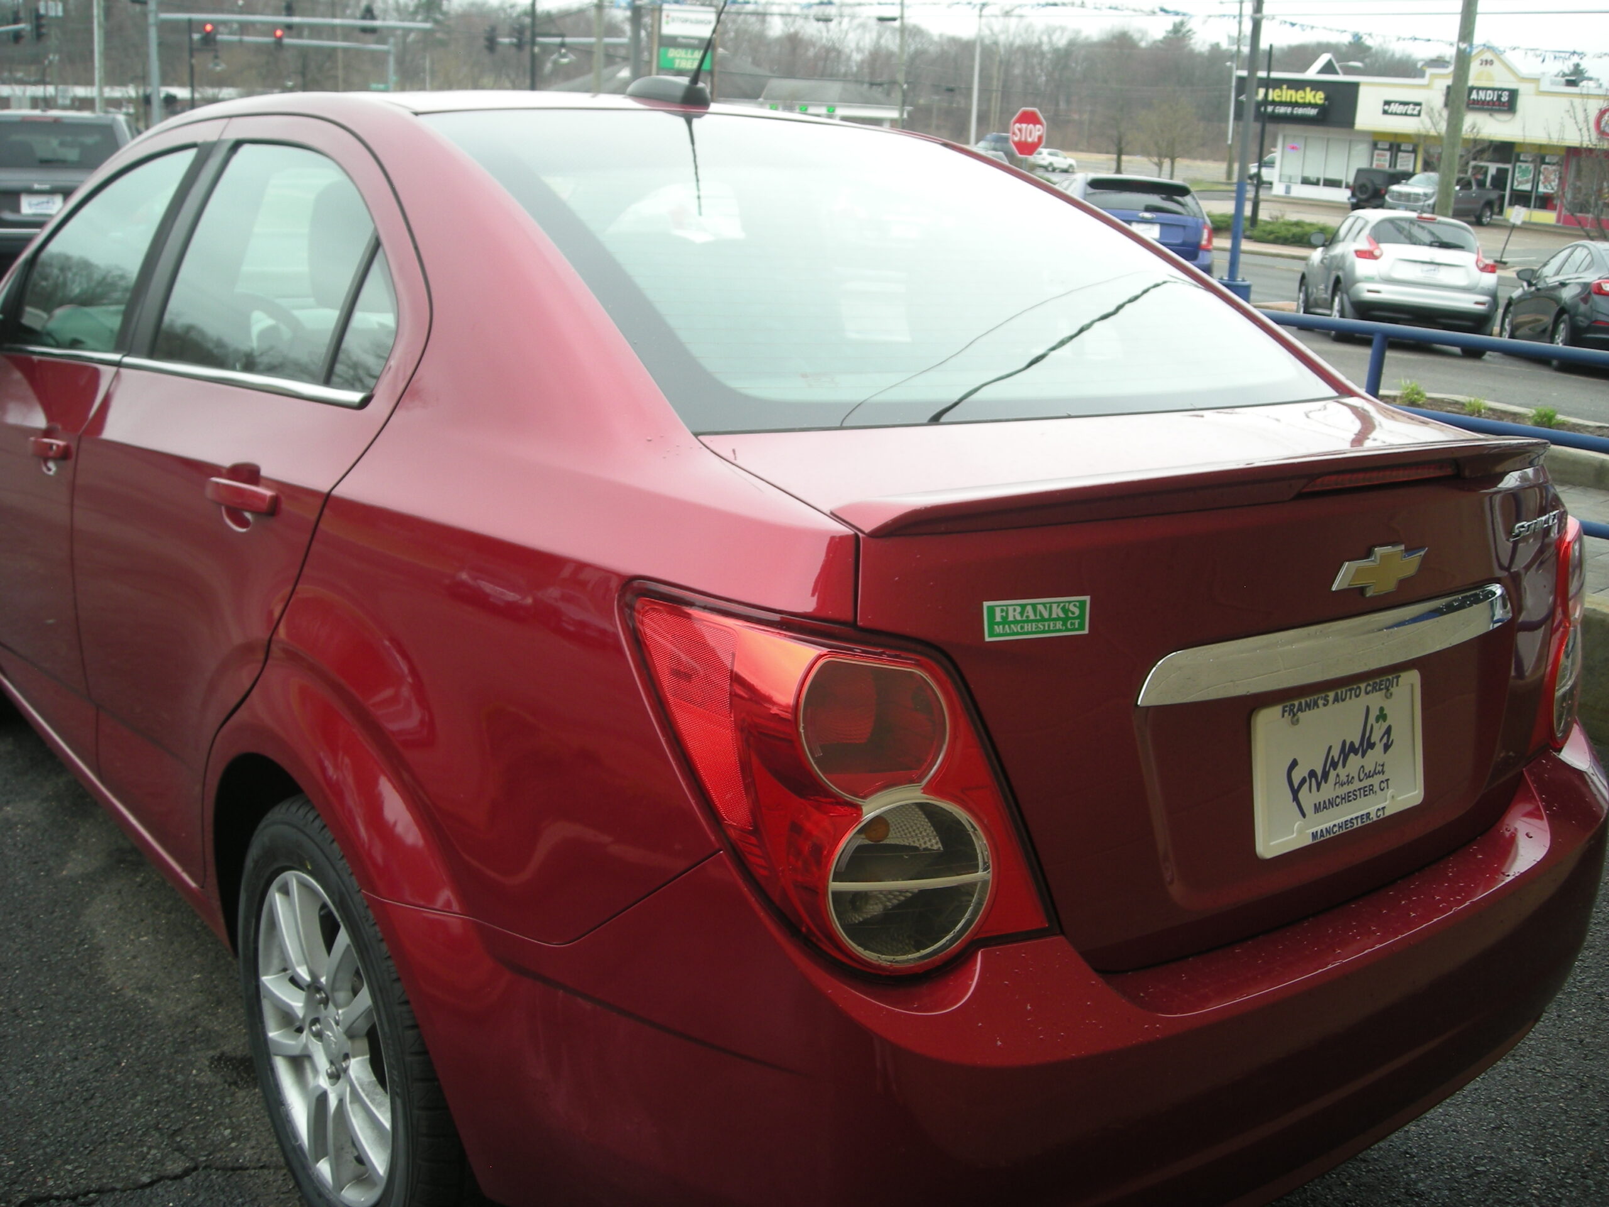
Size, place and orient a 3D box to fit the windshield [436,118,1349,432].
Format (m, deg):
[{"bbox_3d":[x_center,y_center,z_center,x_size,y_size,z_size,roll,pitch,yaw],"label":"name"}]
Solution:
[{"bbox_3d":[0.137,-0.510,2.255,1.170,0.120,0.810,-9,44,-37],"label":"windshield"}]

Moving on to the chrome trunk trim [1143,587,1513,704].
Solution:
[{"bbox_3d":[0.602,0.038,1.750,0.675,0.068,0.060,-9,16,-37],"label":"chrome trunk trim"}]

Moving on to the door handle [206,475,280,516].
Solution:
[{"bbox_3d":[-0.685,-0.135,1.989,0.045,0.035,0.190,-9,16,-37],"label":"door handle"}]

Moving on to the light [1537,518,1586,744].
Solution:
[{"bbox_3d":[1.016,0.013,2.215,0.186,0.329,0.369,13,17,41],"label":"light"}]

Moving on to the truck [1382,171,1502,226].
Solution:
[{"bbox_3d":[26.128,-16.571,66.500,5.890,1.920,2.060,-8,17,-37],"label":"truck"}]

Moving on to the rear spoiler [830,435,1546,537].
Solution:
[{"bbox_3d":[0.545,-0.148,1.788,1.230,0.066,0.165,-9,16,-37],"label":"rear spoiler"}]

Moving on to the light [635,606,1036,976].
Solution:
[{"bbox_3d":[0.051,0.159,1.485,0.369,0.329,0.186,-5,15,-27],"label":"light"}]

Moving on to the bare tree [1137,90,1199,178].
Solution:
[{"bbox_3d":[22.369,-28.860,100.000,3.650,5.250,3.500,4,13,11],"label":"bare tree"}]

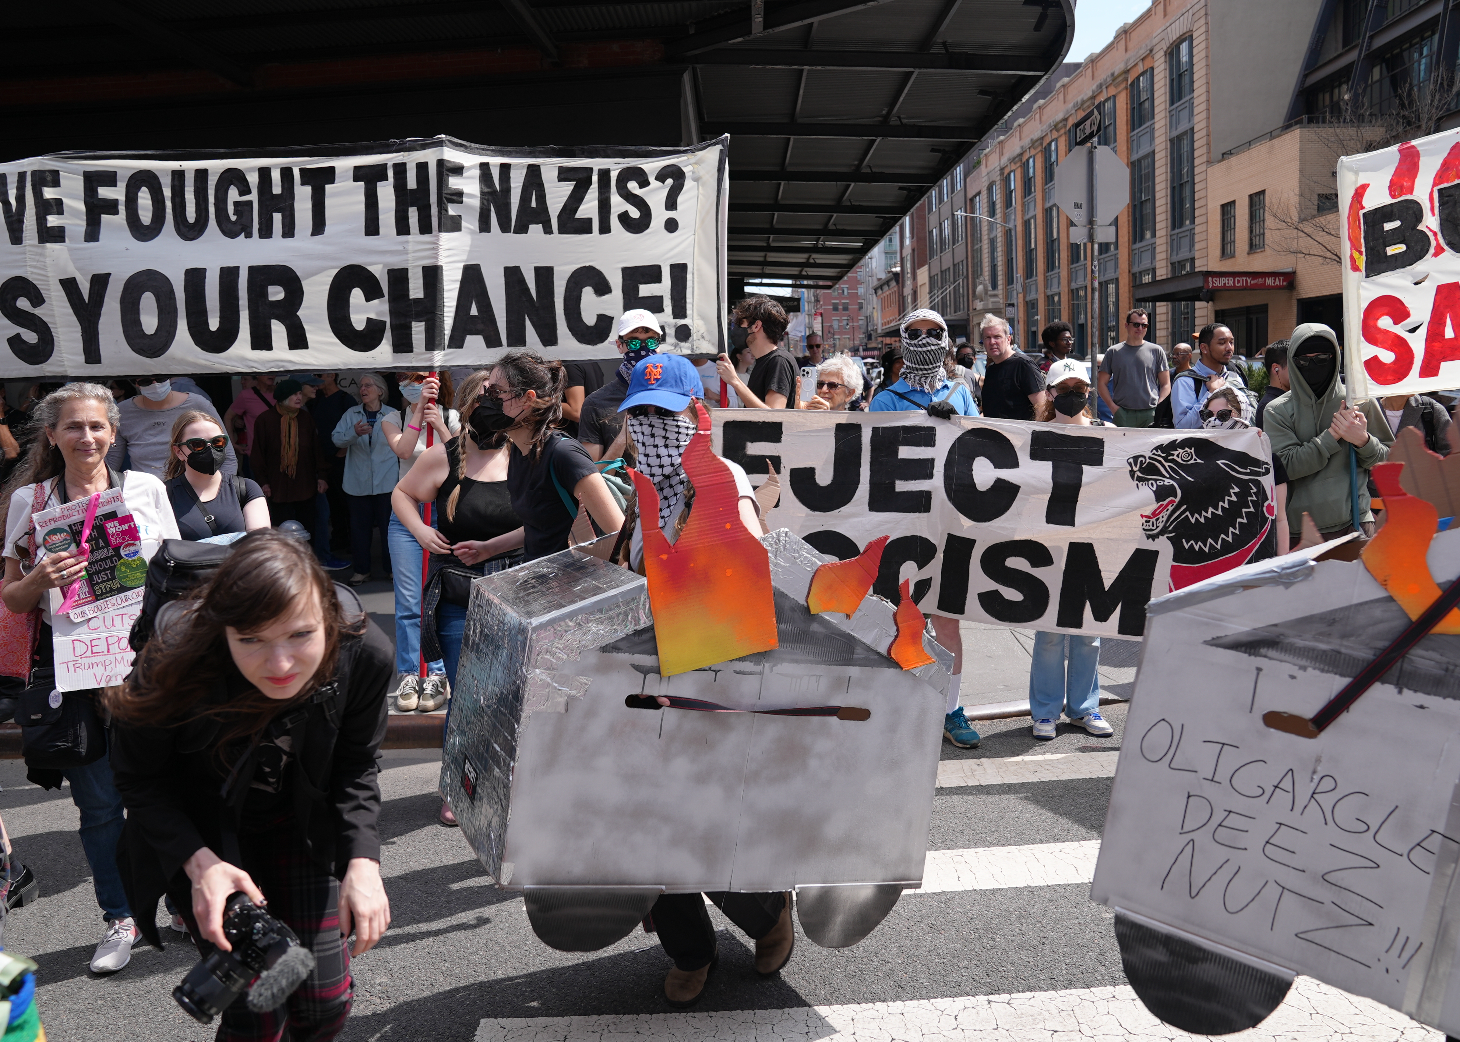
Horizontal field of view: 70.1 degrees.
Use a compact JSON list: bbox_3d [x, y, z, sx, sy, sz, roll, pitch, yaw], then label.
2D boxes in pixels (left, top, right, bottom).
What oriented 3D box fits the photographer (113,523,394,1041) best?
[{"bbox_3d":[-0.691,0.710,1.696,0.550,1.460,0.720,-7,10,-18],"label":"photographer"}]

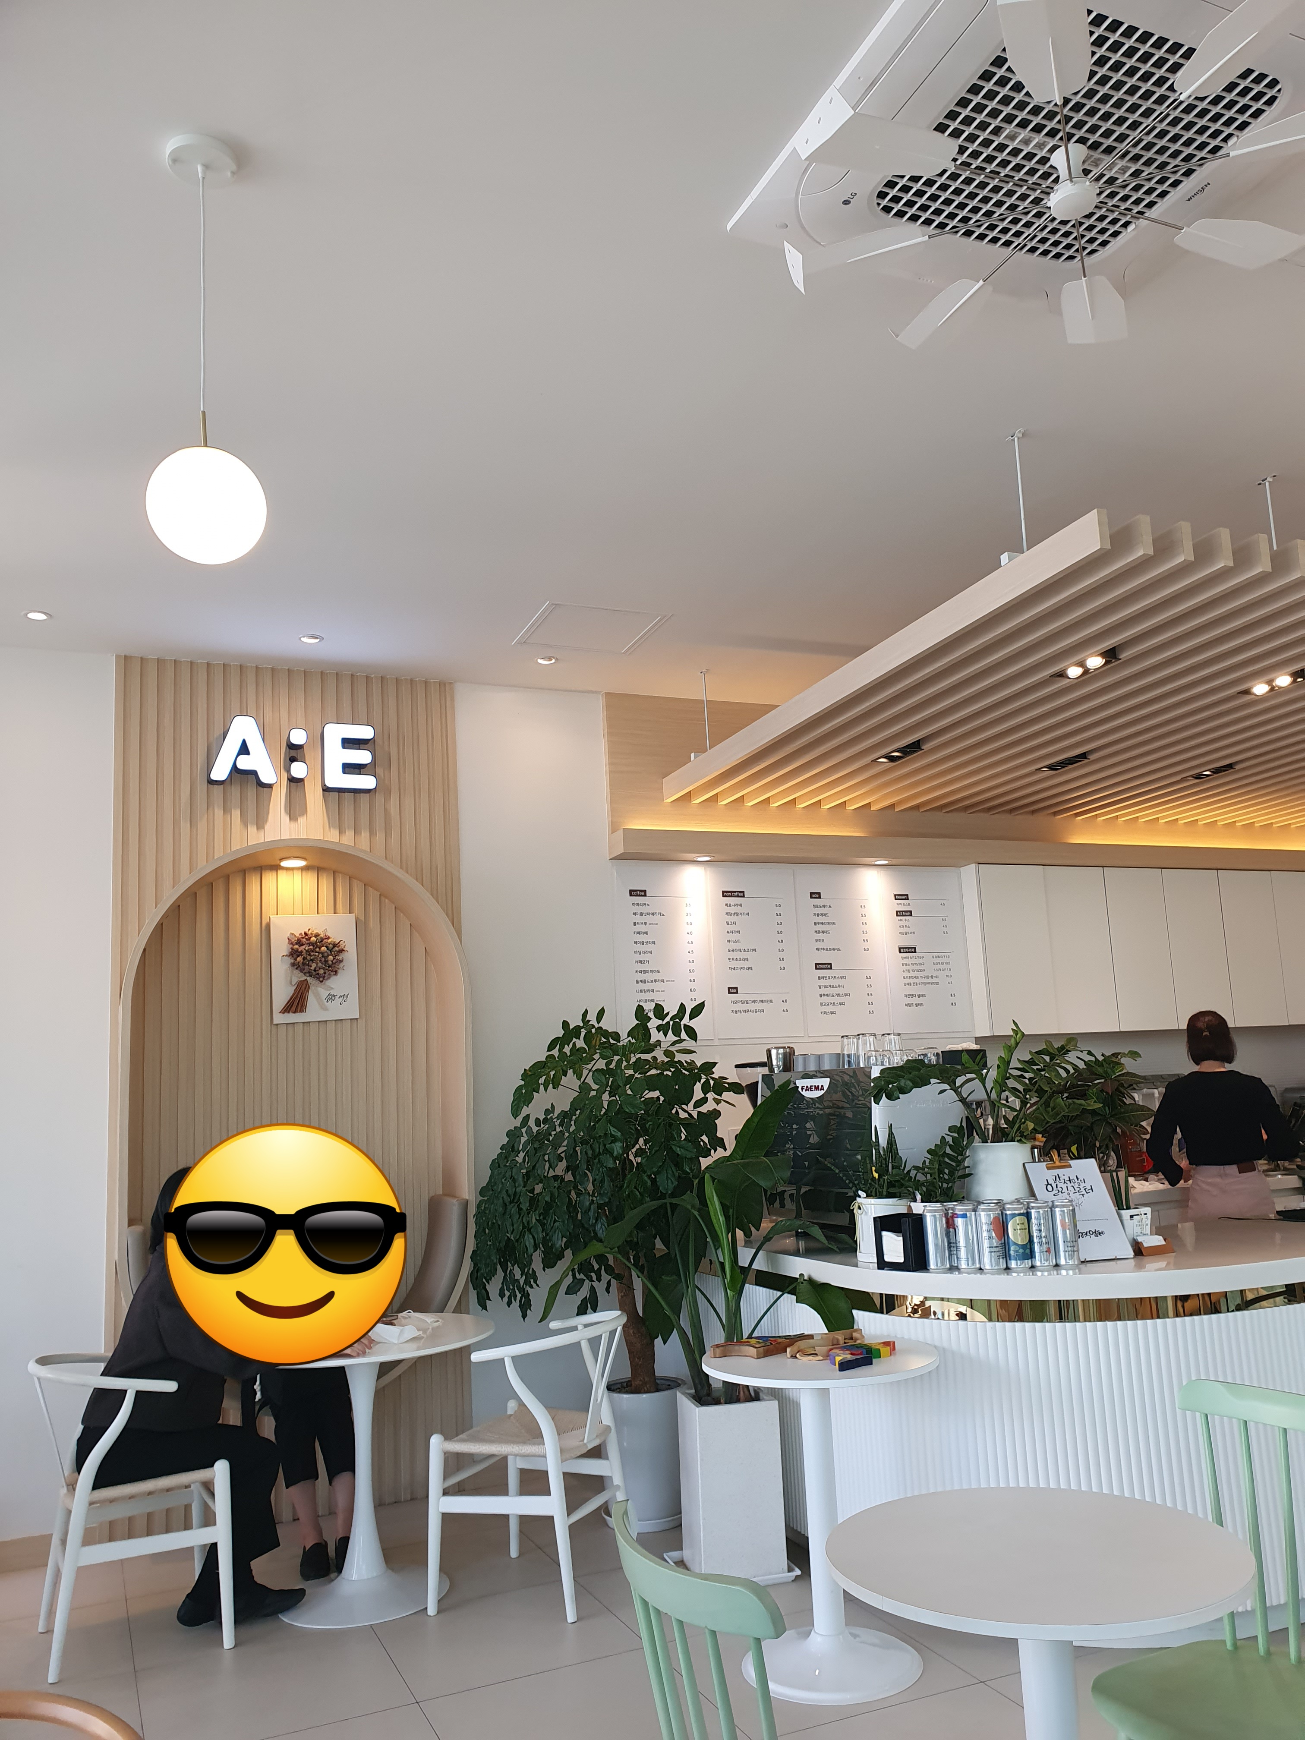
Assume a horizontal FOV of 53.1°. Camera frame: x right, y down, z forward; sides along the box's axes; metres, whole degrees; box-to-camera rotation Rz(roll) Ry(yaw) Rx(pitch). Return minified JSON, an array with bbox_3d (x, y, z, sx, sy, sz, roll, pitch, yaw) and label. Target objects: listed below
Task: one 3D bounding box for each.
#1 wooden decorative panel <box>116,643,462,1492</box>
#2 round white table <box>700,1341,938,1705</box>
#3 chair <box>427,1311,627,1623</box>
[{"bbox_3d":[-1.313,0.746,4.818,1.275,3.085,0.120,1,-11,-24],"label":"wooden decorative panel"},{"bbox_3d":[0.422,1.580,3.226,0.605,0.727,0.605,-3,-10,-1],"label":"round white table"},{"bbox_3d":[-0.319,1.711,3.826,0.530,0.750,0.550,-7,-10,23],"label":"chair"}]

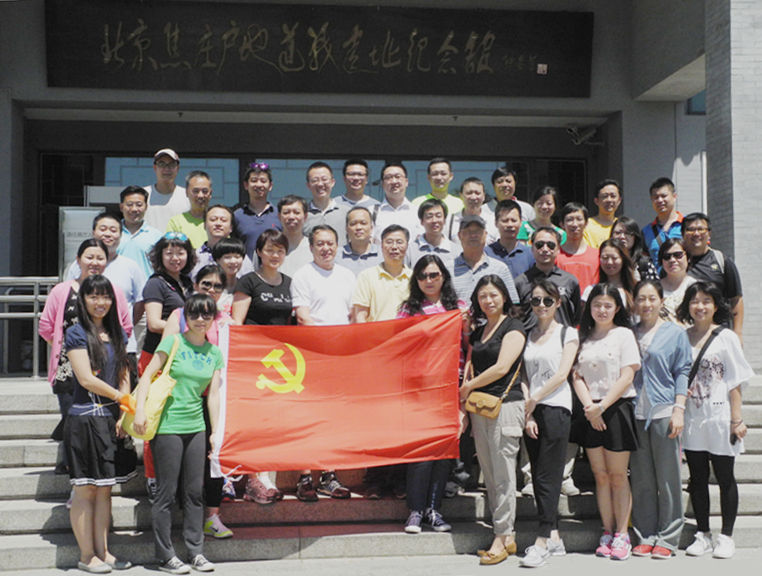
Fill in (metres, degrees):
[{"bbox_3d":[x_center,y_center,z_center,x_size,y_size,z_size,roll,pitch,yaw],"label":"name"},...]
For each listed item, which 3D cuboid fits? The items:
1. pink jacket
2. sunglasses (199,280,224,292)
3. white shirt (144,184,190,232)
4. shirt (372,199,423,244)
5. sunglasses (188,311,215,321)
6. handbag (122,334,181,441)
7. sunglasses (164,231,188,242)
[{"bbox_3d":[-1.823,0.275,6.130,0.560,0.660,0.300,0,-1,-12],"label":"pink jacket"},{"bbox_3d":[-1.024,-0.009,6.020,0.142,0.050,0.130,10,-2,-14],"label":"sunglasses"},{"bbox_3d":[-1.638,-0.456,7.620,0.460,0.660,0.250,0,-2,-7],"label":"white shirt"},{"bbox_3d":[0.121,-0.371,7.750,0.480,0.690,0.260,0,-2,-1],"label":"shirt"},{"bbox_3d":[-1.019,0.158,5.620,0.143,0.052,0.135,0,-1,-9],"label":"sunglasses"},{"bbox_3d":[-1.298,0.563,5.620,0.310,0.600,0.150,7,-2,30],"label":"handbag"},{"bbox_3d":[-1.303,-0.325,6.330,0.145,0.052,0.130,5,21,-9],"label":"sunglasses"}]

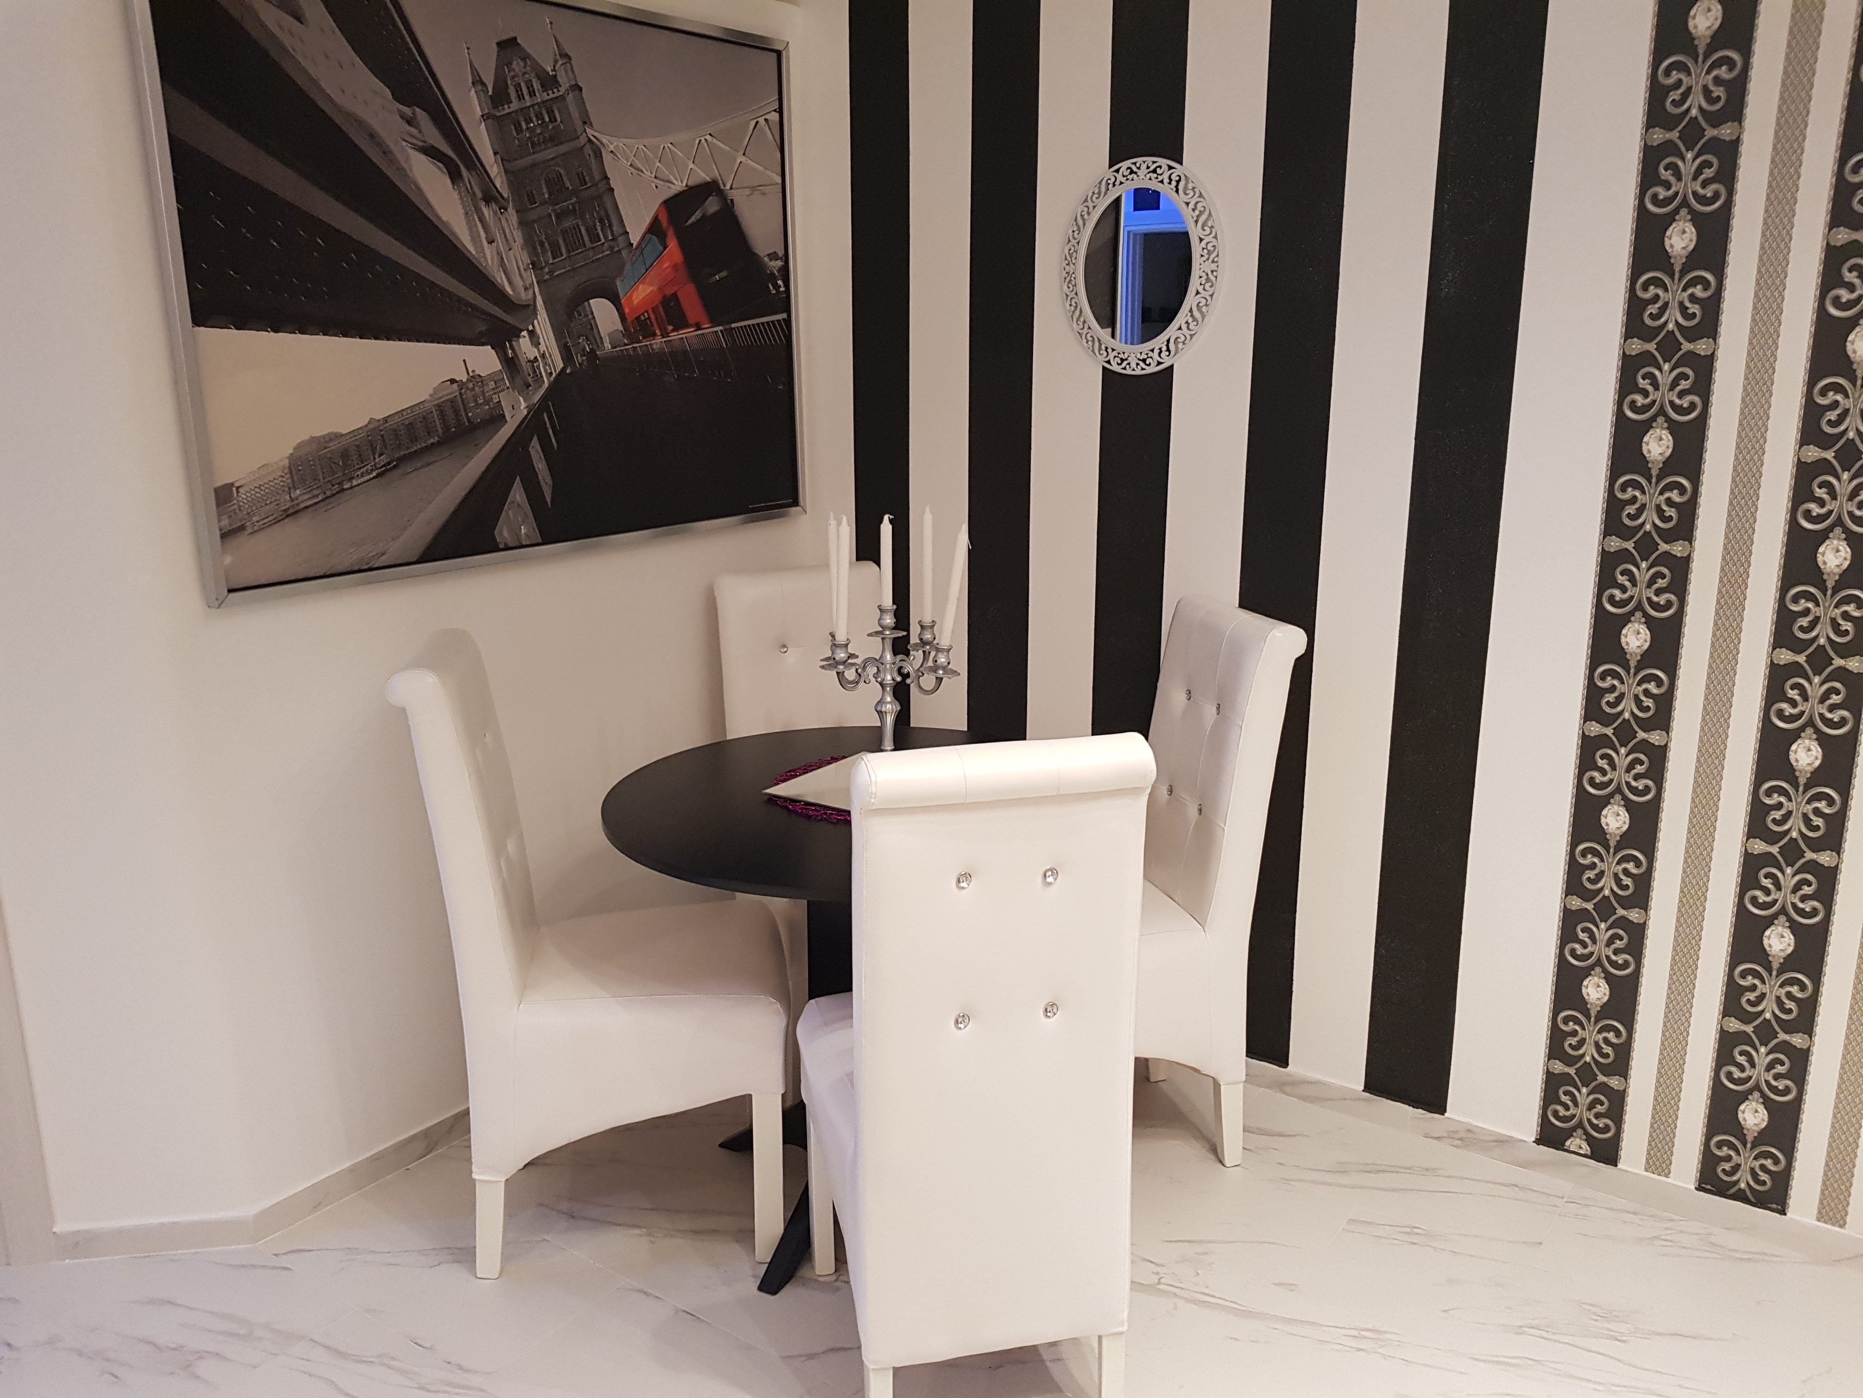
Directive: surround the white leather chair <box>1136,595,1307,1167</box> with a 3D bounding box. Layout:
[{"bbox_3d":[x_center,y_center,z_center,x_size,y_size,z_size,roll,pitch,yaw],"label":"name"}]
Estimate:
[{"bbox_3d":[0.314,0.354,2.623,0.576,1.025,0.415,-4,14,-17],"label":"white leather chair"}]

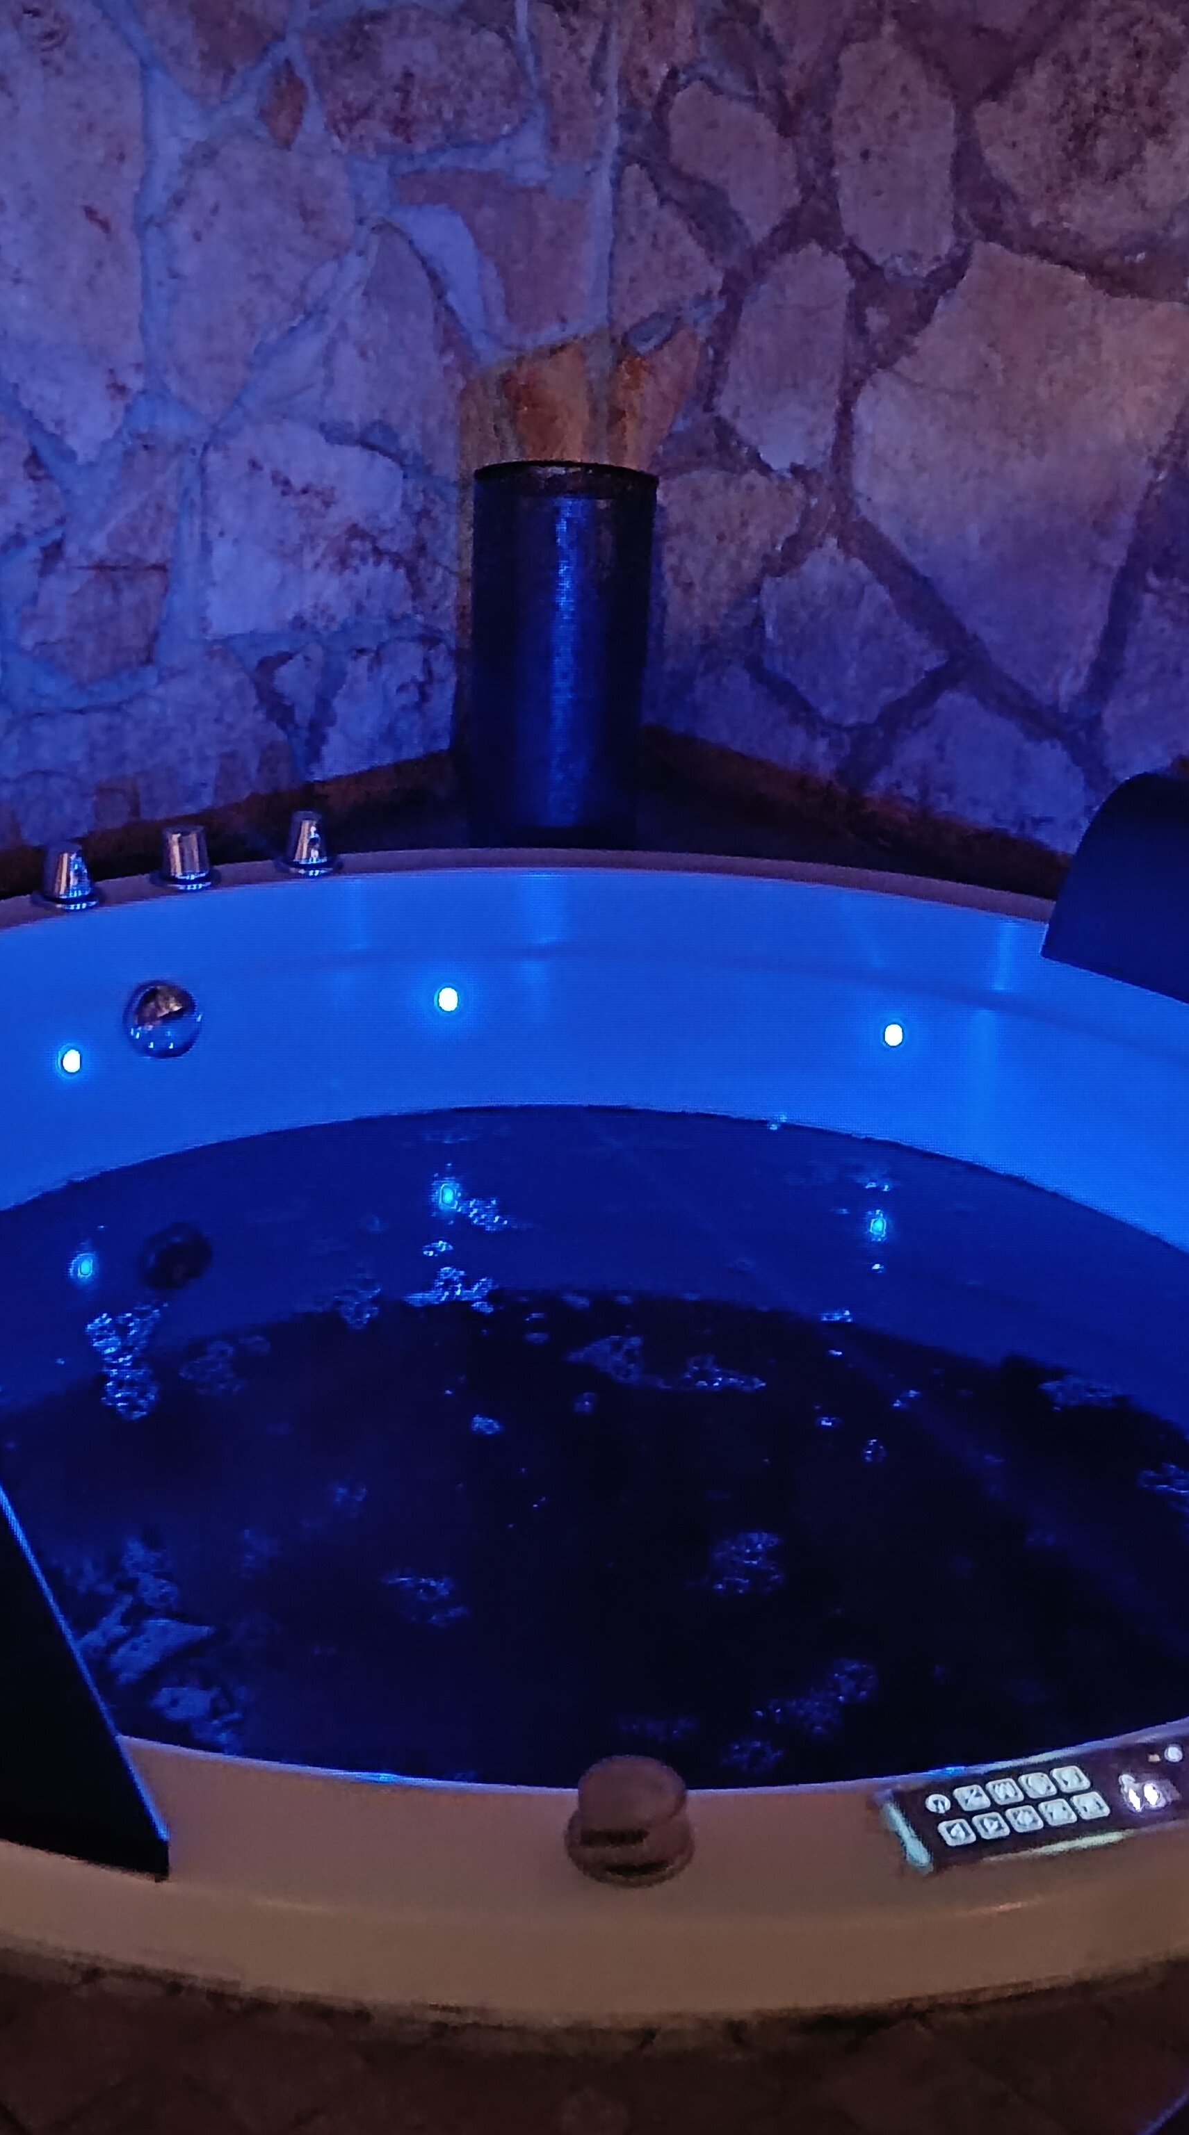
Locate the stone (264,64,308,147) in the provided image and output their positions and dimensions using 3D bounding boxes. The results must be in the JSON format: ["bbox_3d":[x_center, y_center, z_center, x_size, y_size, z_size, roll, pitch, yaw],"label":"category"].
[{"bbox_3d":[-0.347,-1.053,2.423,0.061,0.084,0.050,-19,29,-41],"label":"stone"}]

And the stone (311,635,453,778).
[{"bbox_3d":[-0.297,-0.479,2.915,0.090,0.166,0.252,20,28,39],"label":"stone"}]

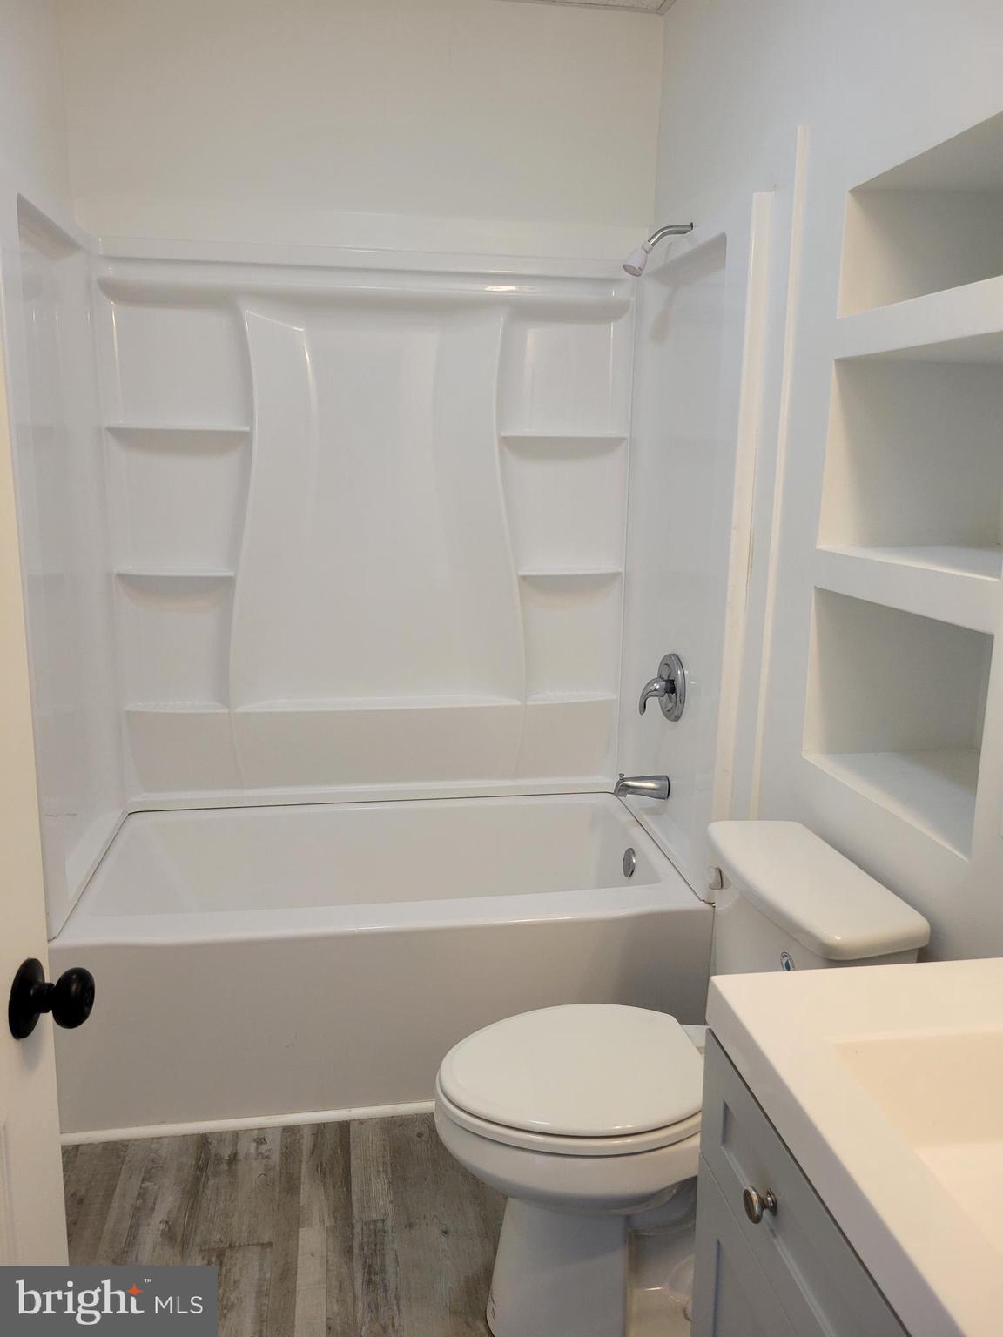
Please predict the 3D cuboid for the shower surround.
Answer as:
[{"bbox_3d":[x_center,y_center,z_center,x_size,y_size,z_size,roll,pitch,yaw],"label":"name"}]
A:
[{"bbox_3d":[-0.340,-0.331,2.756,1.394,1.467,0.107,-1,12,-9],"label":"shower surround"}]

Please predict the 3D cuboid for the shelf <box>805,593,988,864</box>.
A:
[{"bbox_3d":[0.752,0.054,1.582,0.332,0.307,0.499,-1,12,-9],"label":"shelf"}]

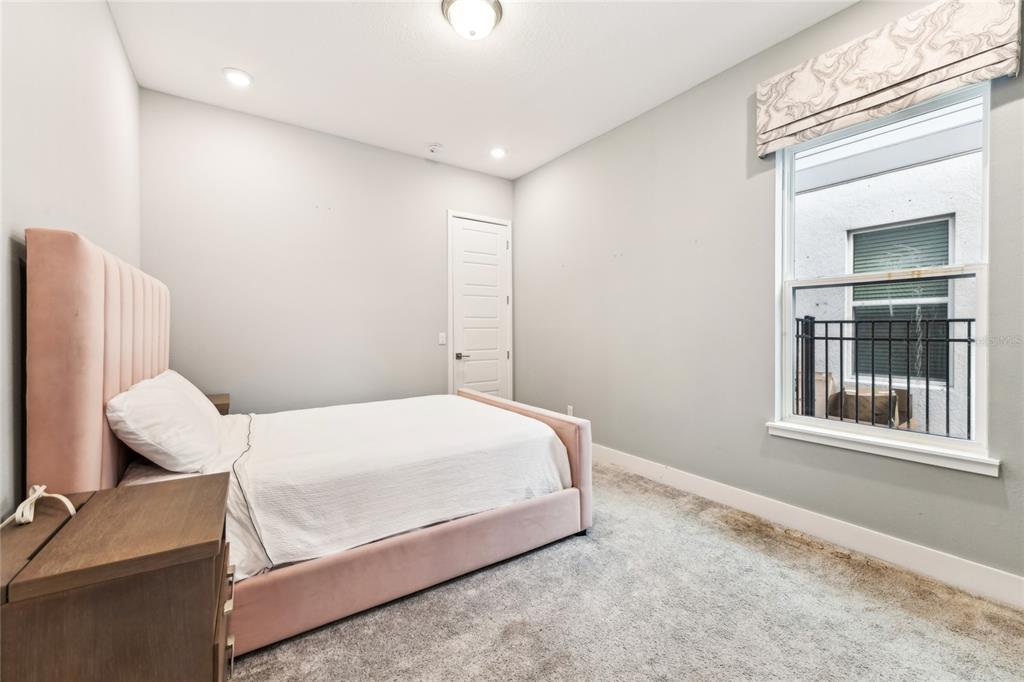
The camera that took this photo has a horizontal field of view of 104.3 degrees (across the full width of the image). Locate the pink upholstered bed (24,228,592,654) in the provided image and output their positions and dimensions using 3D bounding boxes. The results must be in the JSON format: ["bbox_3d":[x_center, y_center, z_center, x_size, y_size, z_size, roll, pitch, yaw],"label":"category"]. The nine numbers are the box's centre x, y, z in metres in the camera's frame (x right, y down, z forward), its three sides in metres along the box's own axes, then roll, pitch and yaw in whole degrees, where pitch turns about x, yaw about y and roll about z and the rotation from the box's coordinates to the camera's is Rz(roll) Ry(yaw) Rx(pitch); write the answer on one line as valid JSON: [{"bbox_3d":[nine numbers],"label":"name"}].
[{"bbox_3d":[-0.892,0.396,2.414,2.215,1.494,1.597,-1,1,-33],"label":"pink upholstered bed"}]

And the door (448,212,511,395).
[{"bbox_3d":[-0.351,-0.155,4.538,0.828,2.507,0.080,-1,1,-35],"label":"door"}]

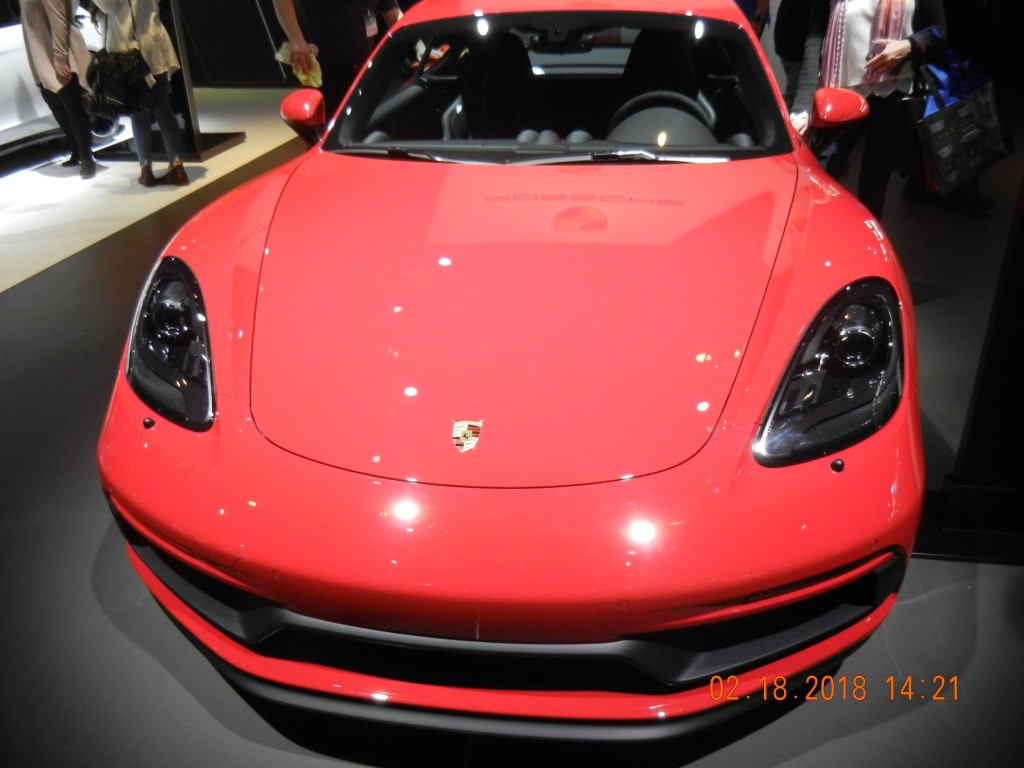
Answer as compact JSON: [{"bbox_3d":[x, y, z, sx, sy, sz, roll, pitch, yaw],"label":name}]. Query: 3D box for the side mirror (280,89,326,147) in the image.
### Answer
[{"bbox_3d":[-0.721,-0.949,3.098,0.188,0.160,0.135,3,26,8],"label":"side mirror"}]

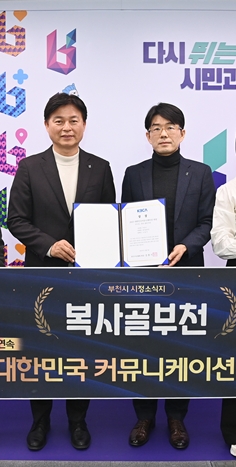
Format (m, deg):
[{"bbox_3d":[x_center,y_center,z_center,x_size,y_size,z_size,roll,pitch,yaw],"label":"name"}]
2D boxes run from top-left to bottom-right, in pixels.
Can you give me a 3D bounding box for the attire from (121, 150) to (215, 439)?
[{"bbox_3d":[0.256,0.284,2.411,0.487,1.427,0.386,1,3,3],"label":"attire"}]

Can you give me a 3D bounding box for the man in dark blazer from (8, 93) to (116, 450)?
[{"bbox_3d":[-0.282,0.158,2.375,0.528,1.755,0.426,0,3,-4],"label":"man in dark blazer"}]

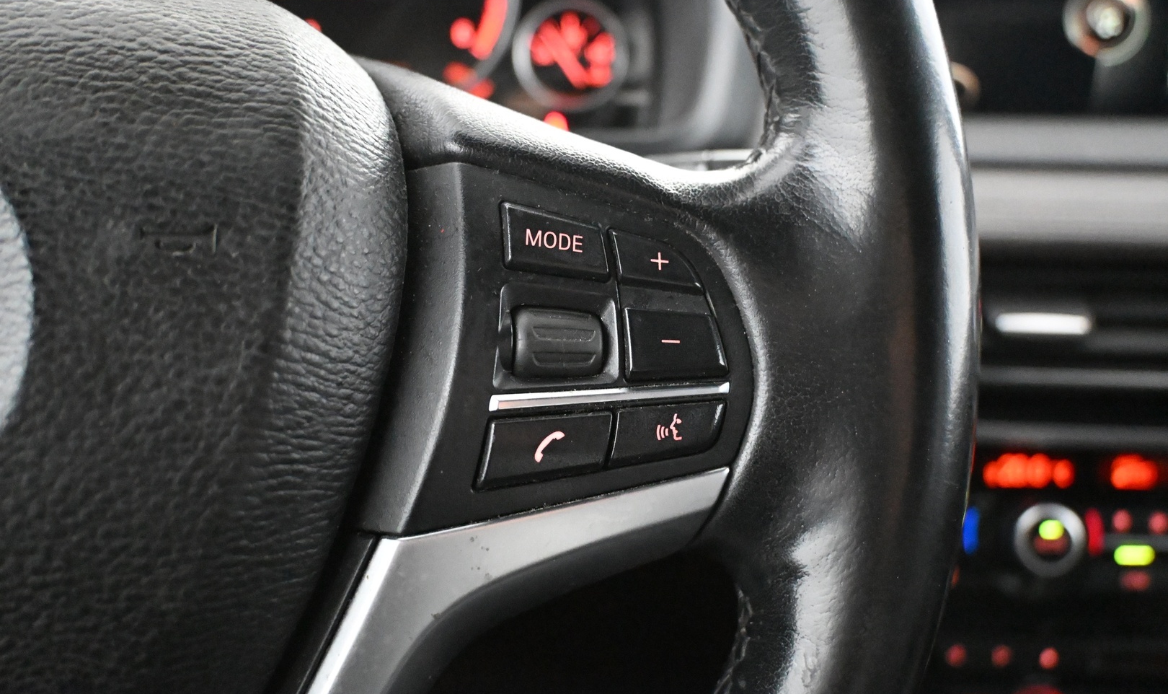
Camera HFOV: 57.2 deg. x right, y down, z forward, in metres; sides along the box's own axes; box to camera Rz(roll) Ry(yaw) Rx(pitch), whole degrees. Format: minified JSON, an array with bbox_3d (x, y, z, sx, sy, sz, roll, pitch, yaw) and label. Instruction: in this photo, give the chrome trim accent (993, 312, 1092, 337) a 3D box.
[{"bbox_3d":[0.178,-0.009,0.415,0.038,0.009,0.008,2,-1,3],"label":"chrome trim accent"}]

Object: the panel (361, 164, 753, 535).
[{"bbox_3d":[-0.005,0.000,0.203,0.074,0.070,0.020,2,-5,0],"label":"panel"}]

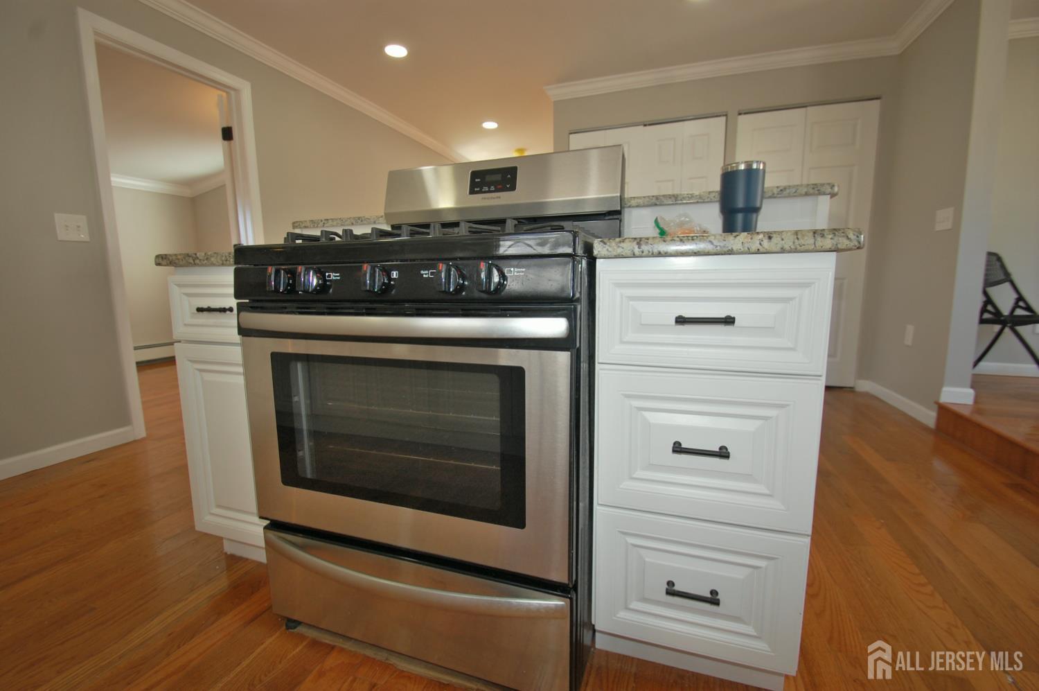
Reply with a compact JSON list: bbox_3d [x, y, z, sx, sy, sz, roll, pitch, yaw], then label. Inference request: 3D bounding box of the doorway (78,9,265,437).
[{"bbox_3d":[-1.991,-0.615,2.631,0.130,2.140,0.905,2,9,20],"label":"doorway"}]

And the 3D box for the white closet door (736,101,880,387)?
[{"bbox_3d":[2.107,-0.718,3.302,0.905,2.040,0.040,2,9,18],"label":"white closet door"}]

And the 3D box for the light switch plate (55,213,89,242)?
[{"bbox_3d":[-2.136,-0.563,2.069,0.012,0.119,0.118,2,9,20],"label":"light switch plate"}]

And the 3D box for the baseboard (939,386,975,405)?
[{"bbox_3d":[2.348,0.271,2.319,0.140,0.086,0.018,2,9,20],"label":"baseboard"}]

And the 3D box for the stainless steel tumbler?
[{"bbox_3d":[0.549,-0.340,1.074,0.099,0.195,0.099,2,9,19],"label":"stainless steel tumbler"}]

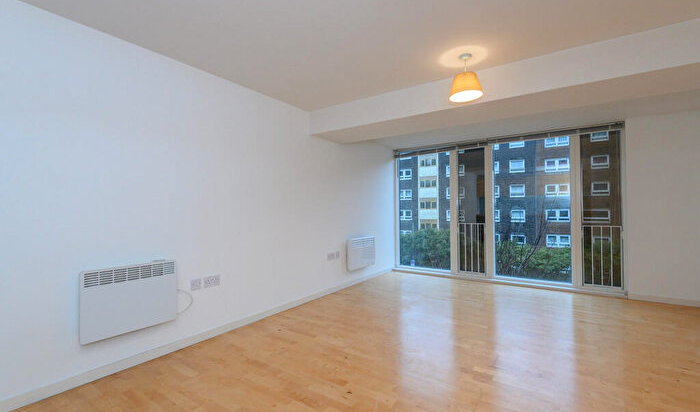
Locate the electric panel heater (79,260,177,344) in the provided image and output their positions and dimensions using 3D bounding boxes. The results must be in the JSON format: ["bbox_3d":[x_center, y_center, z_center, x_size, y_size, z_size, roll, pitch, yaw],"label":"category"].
[{"bbox_3d":[-1.539,0.644,2.188,0.090,0.446,0.581,-1,-1,34],"label":"electric panel heater"}]

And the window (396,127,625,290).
[{"bbox_3d":[2.155,0.047,4.804,3.175,2.098,0.100,-1,-1,34],"label":"window"}]

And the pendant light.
[{"bbox_3d":[0.909,-1.014,2.440,0.254,0.318,0.254,-1,-1,34],"label":"pendant light"}]

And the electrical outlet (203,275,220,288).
[{"bbox_3d":[-1.211,0.666,2.740,0.012,0.088,0.147,-1,-1,34],"label":"electrical outlet"}]

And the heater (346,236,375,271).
[{"bbox_3d":[0.164,0.702,4.685,0.090,0.450,0.733,-1,-1,34],"label":"heater"}]

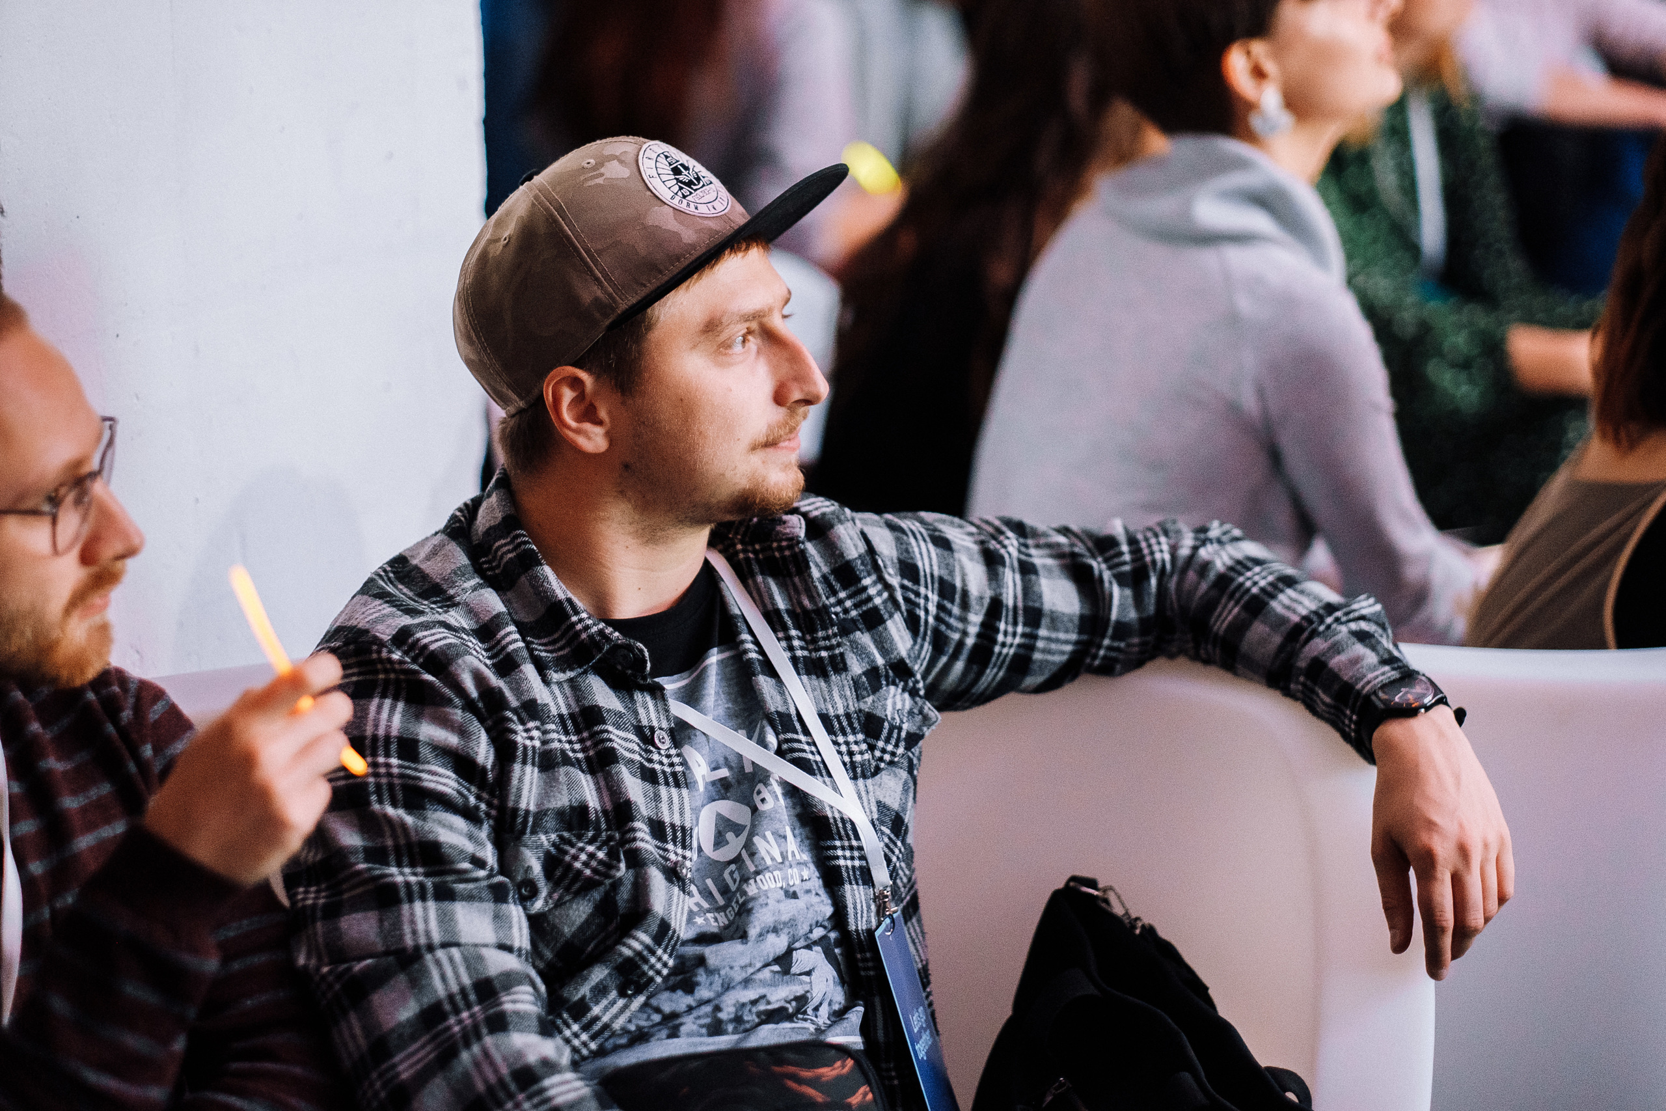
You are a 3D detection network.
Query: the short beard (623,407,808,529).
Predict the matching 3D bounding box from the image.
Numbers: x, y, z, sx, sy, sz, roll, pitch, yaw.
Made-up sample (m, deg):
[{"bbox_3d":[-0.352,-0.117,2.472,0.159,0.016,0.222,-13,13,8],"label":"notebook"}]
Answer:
[{"bbox_3d":[-0.064,-0.059,2.570,0.100,0.087,0.128,-6,3,23],"label":"short beard"}]

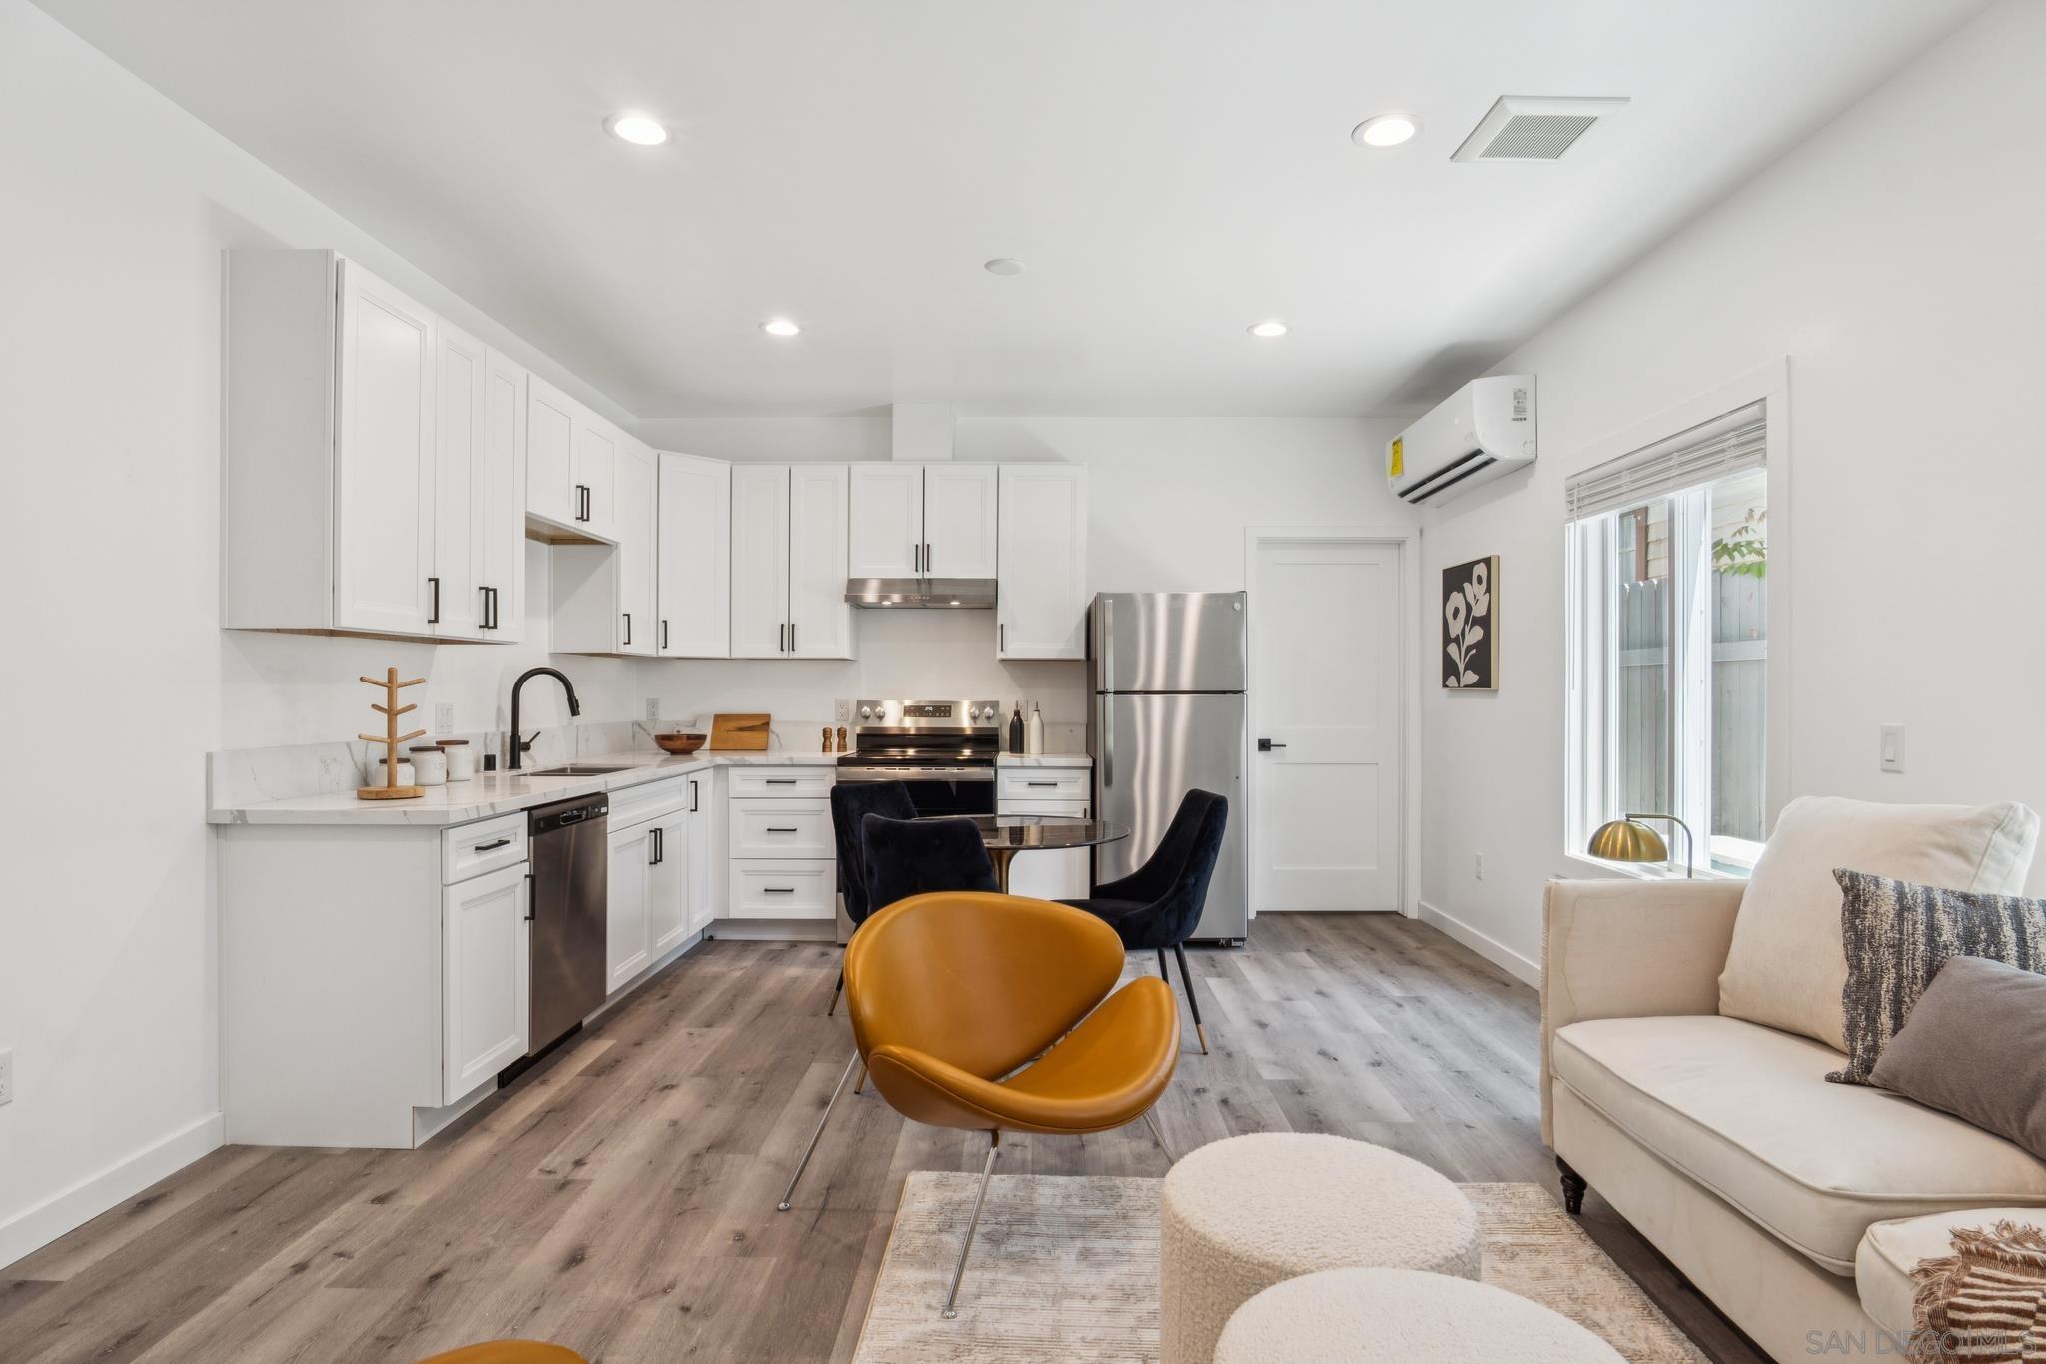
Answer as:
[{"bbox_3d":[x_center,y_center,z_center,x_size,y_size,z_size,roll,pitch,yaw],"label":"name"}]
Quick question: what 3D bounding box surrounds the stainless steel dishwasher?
[{"bbox_3d":[-1.870,0.827,3.580,0.605,0.811,0.585,0,0,1],"label":"stainless steel dishwasher"}]

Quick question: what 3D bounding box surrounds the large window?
[{"bbox_3d":[2.165,-0.063,3.460,0.120,1.488,1.123,0,0,1],"label":"large window"}]

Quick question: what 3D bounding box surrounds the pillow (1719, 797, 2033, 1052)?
[{"bbox_3d":[1.812,0.521,2.194,0.180,0.550,0.500,20,-7,-20],"label":"pillow"}]

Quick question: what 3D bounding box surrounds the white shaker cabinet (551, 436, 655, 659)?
[{"bbox_3d":[-1.962,-0.634,4.812,0.326,1.011,0.422,0,0,1],"label":"white shaker cabinet"}]

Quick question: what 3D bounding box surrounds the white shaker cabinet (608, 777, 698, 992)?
[{"bbox_3d":[-1.827,0.776,4.206,0.621,0.761,0.856,0,0,1],"label":"white shaker cabinet"}]

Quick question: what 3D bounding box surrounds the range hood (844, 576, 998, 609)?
[{"bbox_3d":[-0.510,-0.477,5.454,0.772,0.134,0.480,0,0,1],"label":"range hood"}]

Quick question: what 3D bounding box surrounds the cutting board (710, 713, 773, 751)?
[{"bbox_3d":[-1.556,0.286,5.661,0.311,0.211,0.020,0,-18,1],"label":"cutting board"}]

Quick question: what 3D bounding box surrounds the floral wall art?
[{"bbox_3d":[2.127,-0.264,4.863,0.040,0.610,0.553,0,0,1],"label":"floral wall art"}]

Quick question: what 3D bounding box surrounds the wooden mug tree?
[{"bbox_3d":[-1.894,0.149,3.073,0.183,0.384,0.183,0,0,1],"label":"wooden mug tree"}]

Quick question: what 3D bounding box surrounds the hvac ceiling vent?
[{"bbox_3d":[1.355,-1.446,2.708,0.320,0.022,0.320,0,0,1],"label":"hvac ceiling vent"}]

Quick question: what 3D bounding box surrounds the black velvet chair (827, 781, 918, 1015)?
[{"bbox_3d":[-0.378,0.848,3.945,0.610,0.870,0.500,0,-1,36],"label":"black velvet chair"}]

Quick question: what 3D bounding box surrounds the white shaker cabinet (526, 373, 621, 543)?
[{"bbox_3d":[-2.014,-0.900,4.262,0.325,0.535,0.855,0,0,1],"label":"white shaker cabinet"}]

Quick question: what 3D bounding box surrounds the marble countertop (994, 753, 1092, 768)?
[{"bbox_3d":[0.113,0.387,5.161,0.450,0.040,0.650,0,0,1],"label":"marble countertop"}]

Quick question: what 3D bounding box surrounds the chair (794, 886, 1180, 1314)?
[{"bbox_3d":[-0.046,0.904,2.461,0.840,0.735,0.740,1,-1,-40],"label":"chair"}]

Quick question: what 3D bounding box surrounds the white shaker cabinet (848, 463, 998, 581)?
[{"bbox_3d":[-0.509,-0.829,5.450,0.764,0.603,0.326,0,0,1],"label":"white shaker cabinet"}]

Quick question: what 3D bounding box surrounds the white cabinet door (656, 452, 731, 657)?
[{"bbox_3d":[-1.652,-0.631,5.160,0.392,1.001,0.030,1,-1,-44],"label":"white cabinet door"}]

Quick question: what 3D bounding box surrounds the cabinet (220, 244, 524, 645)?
[{"bbox_3d":[-1.983,-0.647,3.247,0.326,1.011,1.003,0,0,1],"label":"cabinet"}]

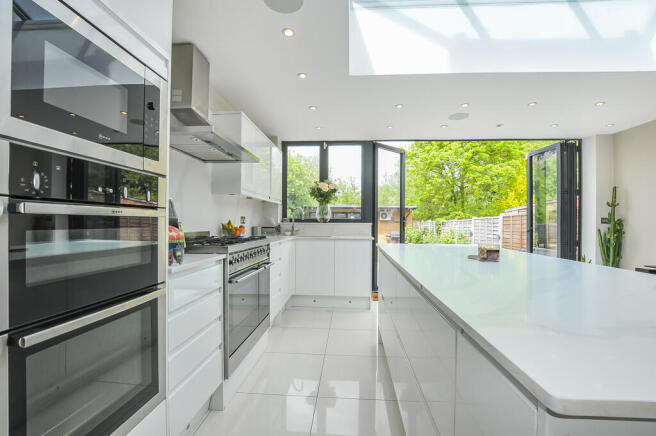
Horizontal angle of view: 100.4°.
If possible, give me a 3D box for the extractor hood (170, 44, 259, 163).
[{"bbox_3d":[-0.929,-0.879,2.141,0.530,0.715,0.880,0,-1,5],"label":"extractor hood"}]

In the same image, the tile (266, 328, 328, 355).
[{"bbox_3d":[-0.278,1.176,2.628,0.558,0.010,0.555,0,-1,5],"label":"tile"}]

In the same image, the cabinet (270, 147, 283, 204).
[{"bbox_3d":[-0.894,-0.611,3.862,0.330,0.780,0.540,0,-1,5],"label":"cabinet"}]

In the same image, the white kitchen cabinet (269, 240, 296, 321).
[{"bbox_3d":[-0.810,0.645,3.101,0.615,0.815,1.000,0,-1,5],"label":"white kitchen cabinet"}]

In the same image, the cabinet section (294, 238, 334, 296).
[{"bbox_3d":[-0.144,0.649,3.796,0.506,0.720,0.540,0,-1,4],"label":"cabinet section"}]

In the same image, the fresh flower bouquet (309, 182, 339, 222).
[{"bbox_3d":[-0.070,-0.246,4.152,0.440,0.635,0.400,0,-1,5],"label":"fresh flower bouquet"}]

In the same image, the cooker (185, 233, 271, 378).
[{"bbox_3d":[-0.880,0.569,2.156,0.640,0.910,0.895,0,-1,5],"label":"cooker"}]

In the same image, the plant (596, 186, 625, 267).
[{"bbox_3d":[3.569,0.421,3.416,0.260,1.560,0.260,0,-1,5],"label":"plant"}]

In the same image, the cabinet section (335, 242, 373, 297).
[{"bbox_3d":[0.341,0.650,3.759,0.466,0.718,0.540,0,-1,4],"label":"cabinet section"}]

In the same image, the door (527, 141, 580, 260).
[{"bbox_3d":[3.523,0.034,4.357,0.230,2.310,0.860,0,-1,5],"label":"door"}]

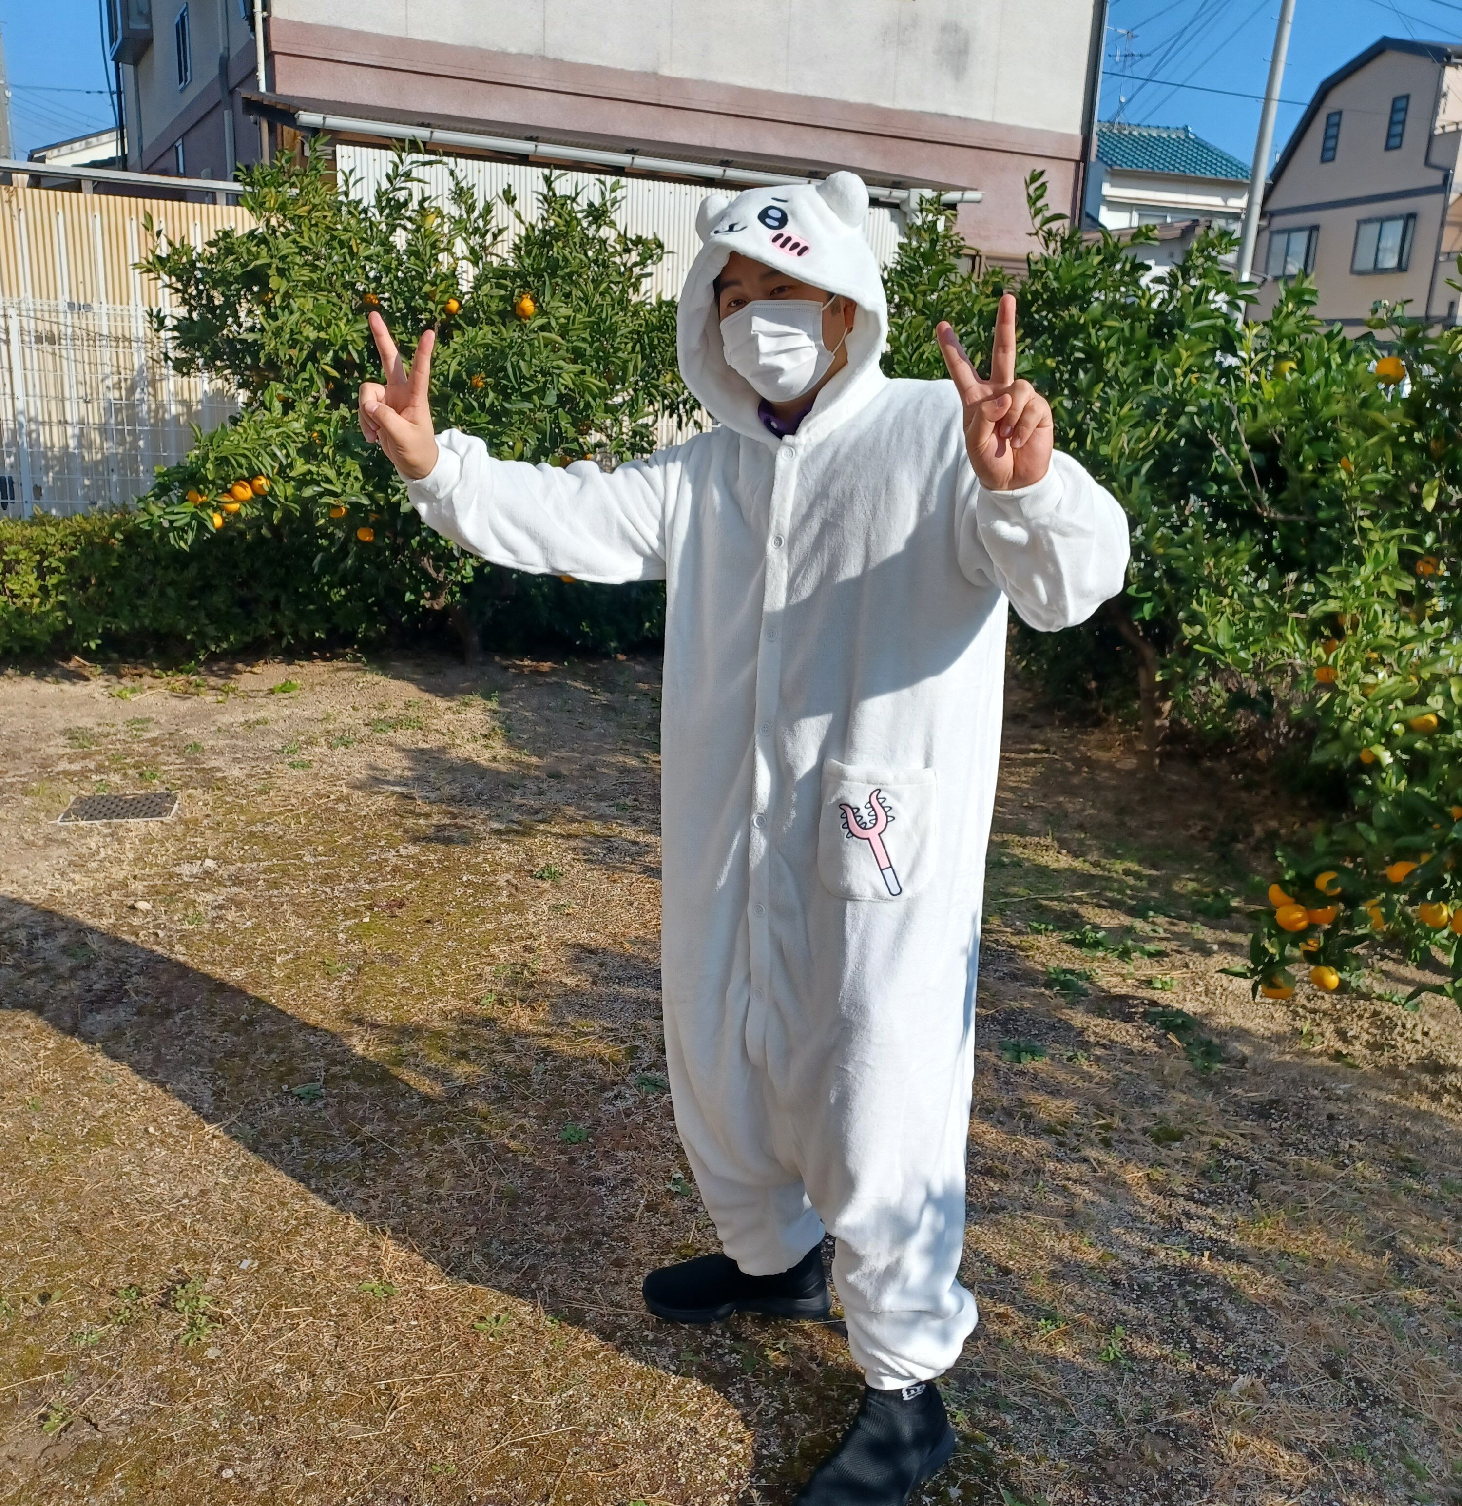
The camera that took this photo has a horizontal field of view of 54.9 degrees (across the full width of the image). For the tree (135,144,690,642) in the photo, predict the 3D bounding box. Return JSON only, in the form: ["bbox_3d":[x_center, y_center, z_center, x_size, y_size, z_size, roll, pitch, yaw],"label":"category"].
[{"bbox_3d":[-1.423,-1.550,6.544,2.585,2.328,2.300,3,16,0],"label":"tree"}]

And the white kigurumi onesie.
[{"bbox_3d":[0.074,0.113,1.837,0.790,1.630,0.570,13,19,32],"label":"white kigurumi onesie"}]

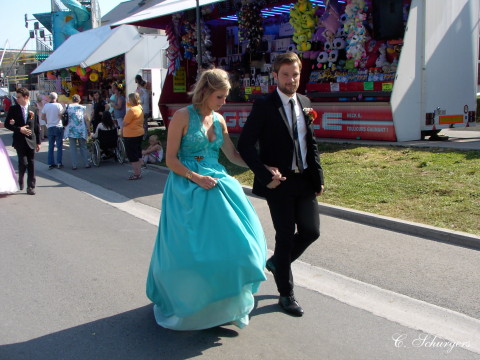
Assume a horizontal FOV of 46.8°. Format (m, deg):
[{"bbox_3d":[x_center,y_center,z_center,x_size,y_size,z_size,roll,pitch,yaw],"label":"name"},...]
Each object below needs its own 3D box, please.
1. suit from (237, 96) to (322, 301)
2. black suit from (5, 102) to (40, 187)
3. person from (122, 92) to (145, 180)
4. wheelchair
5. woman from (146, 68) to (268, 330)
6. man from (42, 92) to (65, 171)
[{"bbox_3d":[0.280,0.097,4.030,0.580,1.460,0.550,-4,9,-27],"label":"suit"},{"bbox_3d":[-3.660,-0.566,9.309,0.570,1.410,0.400,-4,9,-25],"label":"black suit"},{"bbox_3d":[-2.090,-0.836,10.887,0.370,1.660,0.460,5,9,34],"label":"person"},{"bbox_3d":[-3.220,-0.786,13.265,0.660,0.920,0.950,-3,8,-19],"label":"wheelchair"},{"bbox_3d":[-0.230,0.093,3.838,0.760,1.700,0.760,-4,9,-27],"label":"woman"},{"bbox_3d":[-4.280,-1.120,12.715,0.500,1.730,0.360,-2,8,-11],"label":"man"}]

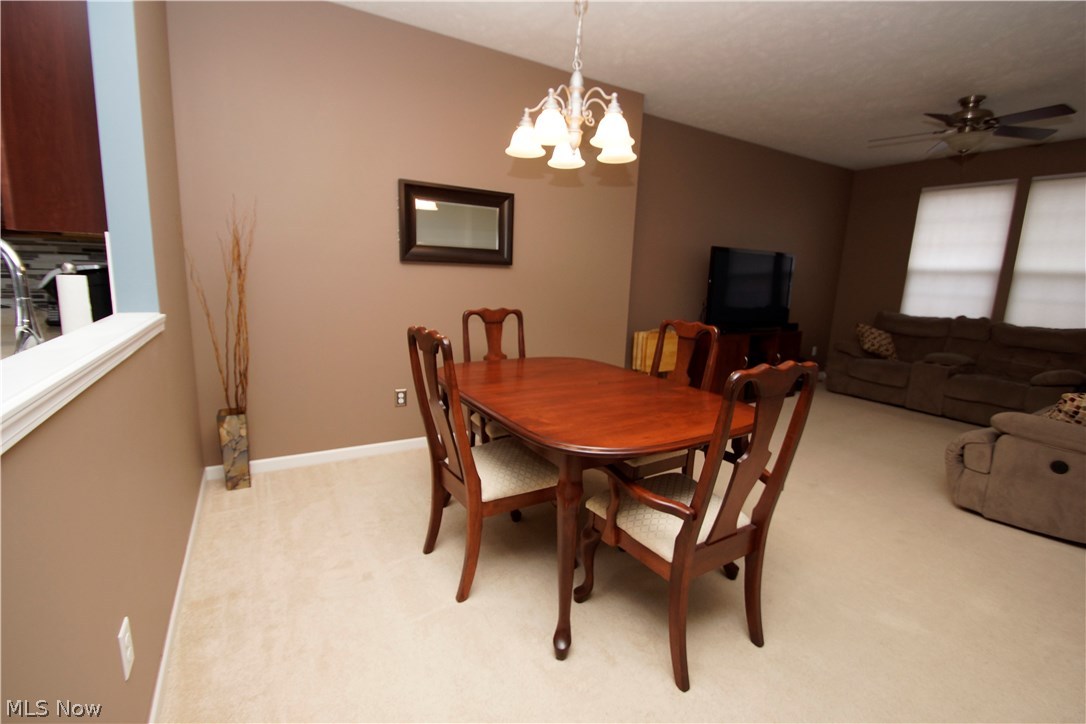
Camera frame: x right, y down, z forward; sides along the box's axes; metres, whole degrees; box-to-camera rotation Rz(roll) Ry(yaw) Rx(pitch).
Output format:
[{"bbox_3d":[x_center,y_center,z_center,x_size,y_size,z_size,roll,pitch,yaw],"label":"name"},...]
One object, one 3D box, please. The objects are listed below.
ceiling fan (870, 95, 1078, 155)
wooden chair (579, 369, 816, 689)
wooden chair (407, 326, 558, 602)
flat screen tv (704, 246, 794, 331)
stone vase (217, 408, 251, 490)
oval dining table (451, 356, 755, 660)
[{"bbox_3d":[3.446,-1.919,3.693,1.300,0.430,1.300,-4,12,-30],"label":"ceiling fan"},{"bbox_3d":[0.496,0.458,1.559,0.580,1.020,0.570,-4,12,-30],"label":"wooden chair"},{"bbox_3d":[-0.226,0.372,1.911,0.550,1.020,0.480,-5,12,-33],"label":"wooden chair"},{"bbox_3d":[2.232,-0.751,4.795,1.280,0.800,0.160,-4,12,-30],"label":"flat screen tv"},{"bbox_3d":[-1.750,0.499,2.581,0.130,0.440,0.135,-4,12,-30],"label":"stone vase"},{"bbox_3d":[0.130,0.478,2.124,1.025,0.755,1.475,-4,12,-30],"label":"oval dining table"}]

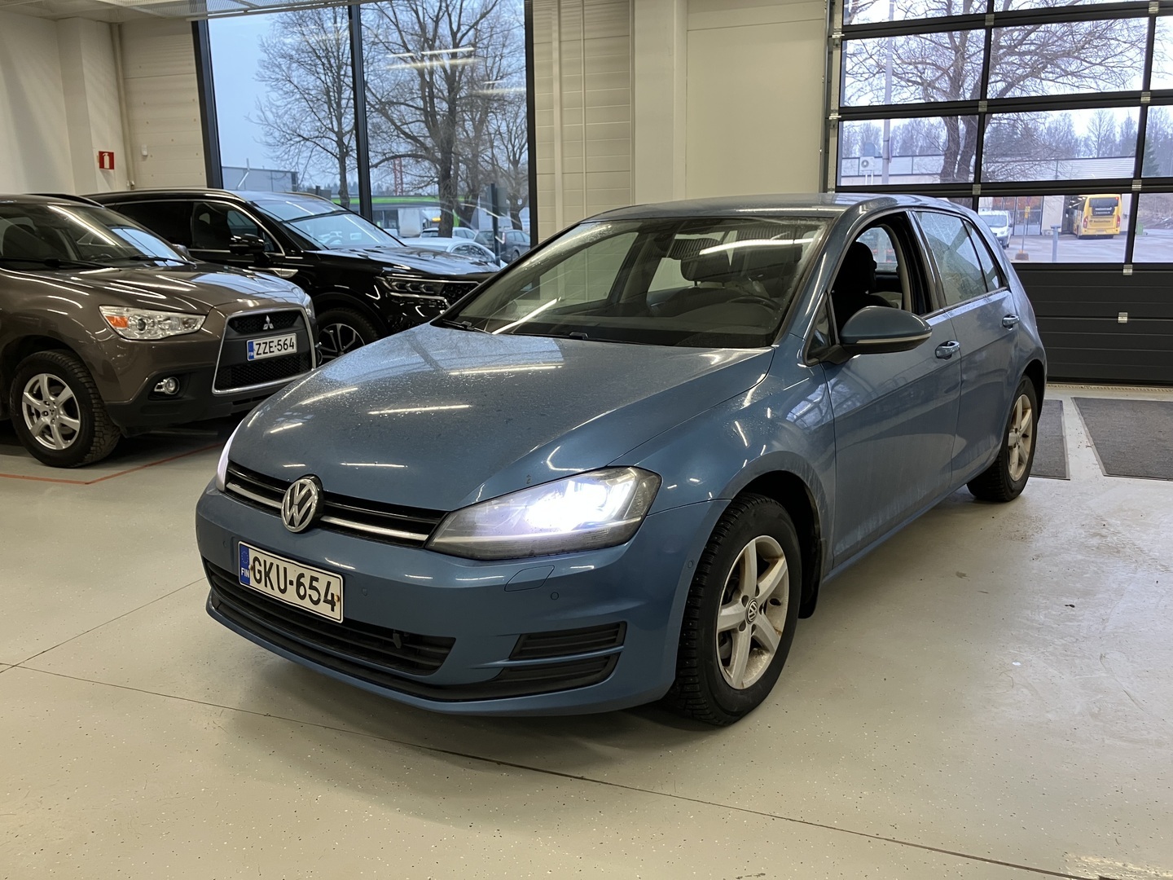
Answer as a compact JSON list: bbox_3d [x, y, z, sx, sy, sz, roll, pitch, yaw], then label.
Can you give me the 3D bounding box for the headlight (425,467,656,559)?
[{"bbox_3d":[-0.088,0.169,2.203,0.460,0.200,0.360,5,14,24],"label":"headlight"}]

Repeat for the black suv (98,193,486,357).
[{"bbox_3d":[-2.988,-1.456,9.008,4.800,1.700,1.910,5,14,23],"label":"black suv"}]

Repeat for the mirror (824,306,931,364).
[{"bbox_3d":[0.891,-0.333,2.880,0.235,0.170,0.190,9,16,38],"label":"mirror"}]

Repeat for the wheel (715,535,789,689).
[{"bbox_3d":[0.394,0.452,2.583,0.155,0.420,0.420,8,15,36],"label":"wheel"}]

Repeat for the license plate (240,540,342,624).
[{"bbox_3d":[-0.751,0.353,2.390,0.442,0.118,0.020,9,10,38],"label":"license plate"}]

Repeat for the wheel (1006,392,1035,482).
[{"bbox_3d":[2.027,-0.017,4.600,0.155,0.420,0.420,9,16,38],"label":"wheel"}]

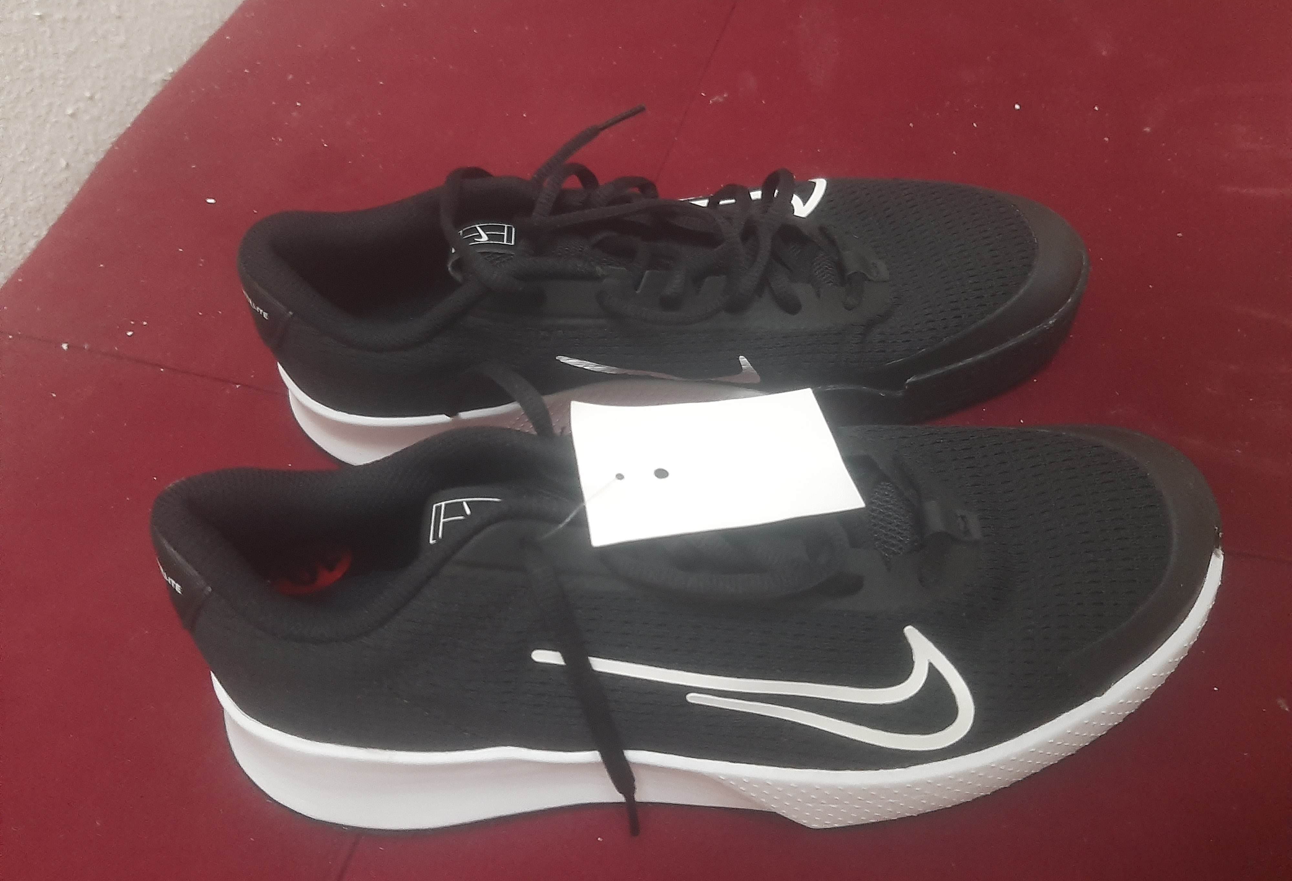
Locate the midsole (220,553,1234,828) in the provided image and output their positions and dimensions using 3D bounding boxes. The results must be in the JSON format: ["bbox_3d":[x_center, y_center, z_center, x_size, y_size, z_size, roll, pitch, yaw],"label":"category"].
[{"bbox_3d":[0.026,0.060,0.302,0.300,0.046,0.106,-4,44,-1],"label":"midsole"}]

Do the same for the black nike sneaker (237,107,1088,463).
[{"bbox_3d":[0.018,-0.057,0.359,0.302,0.107,0.106,-5,60,-1],"label":"black nike sneaker"}]

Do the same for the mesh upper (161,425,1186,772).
[{"bbox_3d":[0.019,0.030,0.278,0.290,0.080,0.097,-4,44,-1],"label":"mesh upper"}]

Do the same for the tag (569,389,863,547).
[{"bbox_3d":[0.017,0.005,0.258,0.067,0.004,0.046,-6,45,-9],"label":"tag"}]

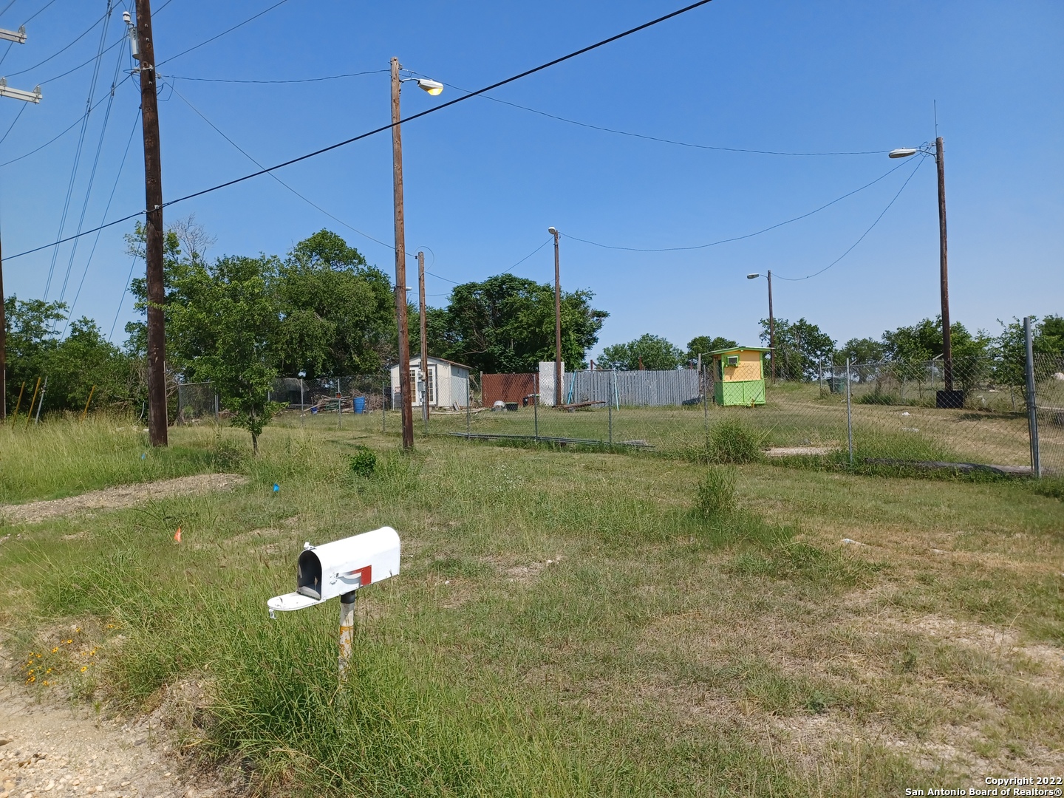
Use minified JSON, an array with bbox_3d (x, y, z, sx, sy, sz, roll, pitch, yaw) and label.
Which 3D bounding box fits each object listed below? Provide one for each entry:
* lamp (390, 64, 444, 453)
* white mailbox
[{"bbox_3d":[-2.802,-3.730,19.965,1.450,10.050,0.330,-1,-1,-30],"label":"lamp"},{"bbox_3d":[-0.902,0.759,3.514,0.180,0.230,0.683,5,5,34],"label":"white mailbox"}]

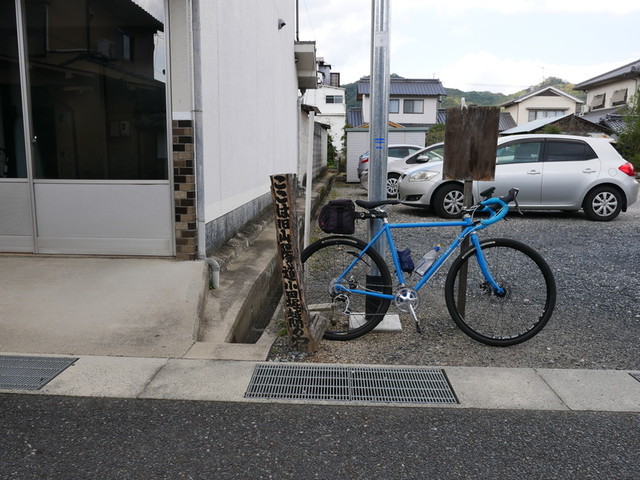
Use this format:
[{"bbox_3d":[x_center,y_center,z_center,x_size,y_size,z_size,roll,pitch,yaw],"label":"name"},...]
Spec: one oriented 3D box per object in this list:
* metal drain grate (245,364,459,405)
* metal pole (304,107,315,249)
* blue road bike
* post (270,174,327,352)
[{"bbox_3d":[0.157,0.757,2.671,1.025,0.040,0.405,1,9,2],"label":"metal drain grate"},{"bbox_3d":[-0.101,-0.404,4.872,0.050,1.582,0.050,3,8,0],"label":"metal pole"},{"bbox_3d":[0.636,0.170,3.336,1.700,1.000,0.460,1,0,6],"label":"blue road bike"},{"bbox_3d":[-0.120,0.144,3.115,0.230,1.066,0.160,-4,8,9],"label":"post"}]

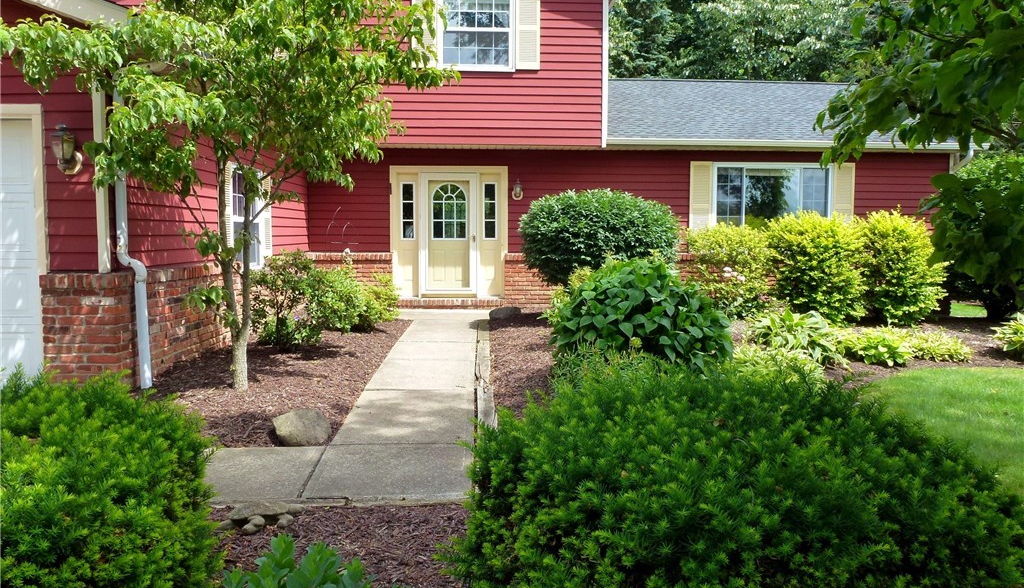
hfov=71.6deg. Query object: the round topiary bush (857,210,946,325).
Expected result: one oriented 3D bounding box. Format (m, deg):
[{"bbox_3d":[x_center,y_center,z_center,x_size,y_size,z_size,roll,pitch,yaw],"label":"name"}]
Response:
[{"bbox_3d":[5.758,-0.401,10.559,1.257,1.612,1.220,0,5,0],"label":"round topiary bush"}]

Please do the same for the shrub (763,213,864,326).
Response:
[{"bbox_3d":[4.441,-0.385,10.364,1.357,1.599,1.316,0,5,-2],"label":"shrub"}]

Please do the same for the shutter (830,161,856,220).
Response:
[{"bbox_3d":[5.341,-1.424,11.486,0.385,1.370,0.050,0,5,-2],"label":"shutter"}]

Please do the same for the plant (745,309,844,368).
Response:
[{"bbox_3d":[3.043,0.416,7.593,1.022,0.503,0.992,0,5,-2],"label":"plant"}]

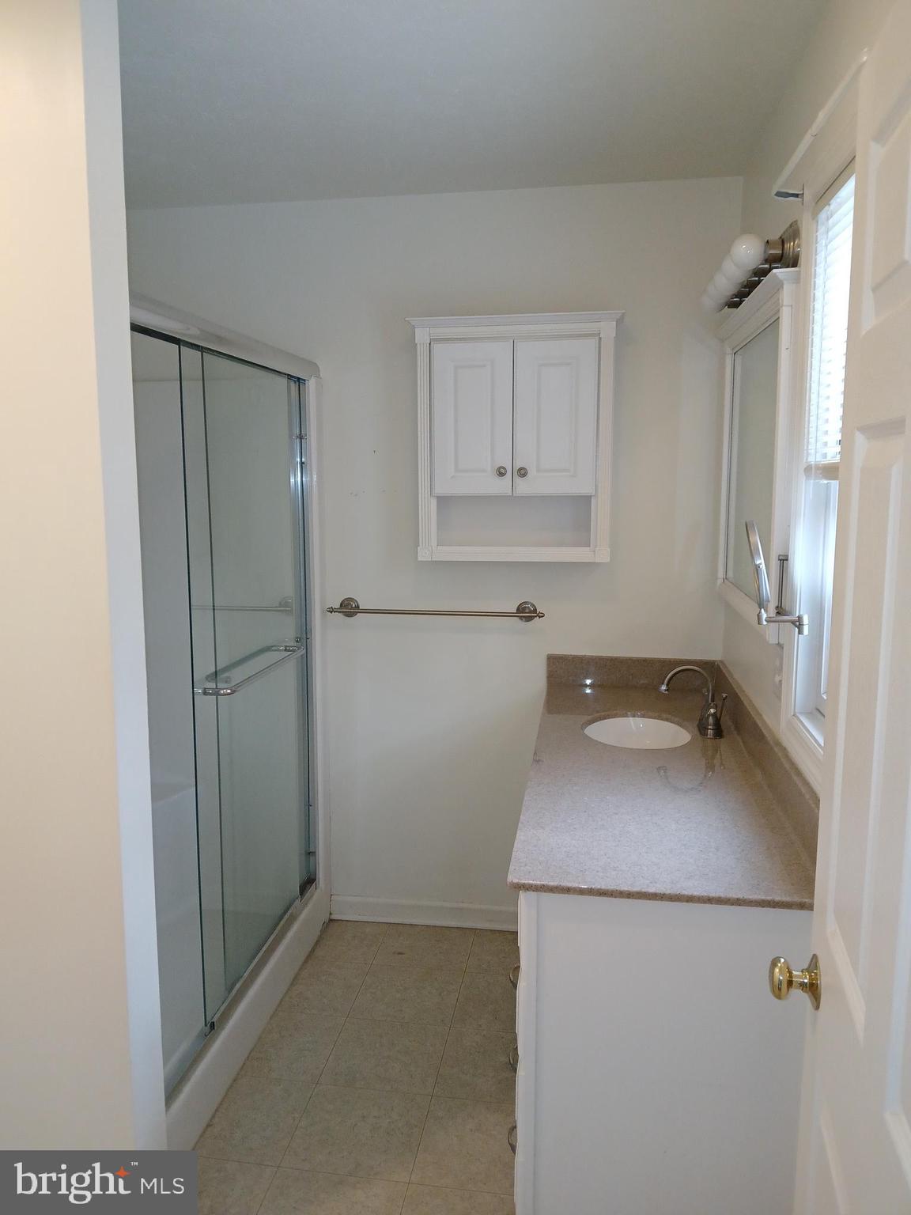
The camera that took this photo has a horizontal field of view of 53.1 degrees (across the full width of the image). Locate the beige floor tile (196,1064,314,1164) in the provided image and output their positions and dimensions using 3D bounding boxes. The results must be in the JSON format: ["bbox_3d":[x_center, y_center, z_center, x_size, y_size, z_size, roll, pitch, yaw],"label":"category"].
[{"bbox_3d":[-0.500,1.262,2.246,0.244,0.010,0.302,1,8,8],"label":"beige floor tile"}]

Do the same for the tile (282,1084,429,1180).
[{"bbox_3d":[-0.231,1.268,2.207,0.302,0.010,0.302,1,8,8],"label":"tile"}]

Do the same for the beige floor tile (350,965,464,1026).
[{"bbox_3d":[-0.142,1.189,2.799,0.302,0.010,0.302,1,8,8],"label":"beige floor tile"}]

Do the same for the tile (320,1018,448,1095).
[{"bbox_3d":[-0.186,1.229,2.503,0.302,0.010,0.302,1,8,8],"label":"tile"}]

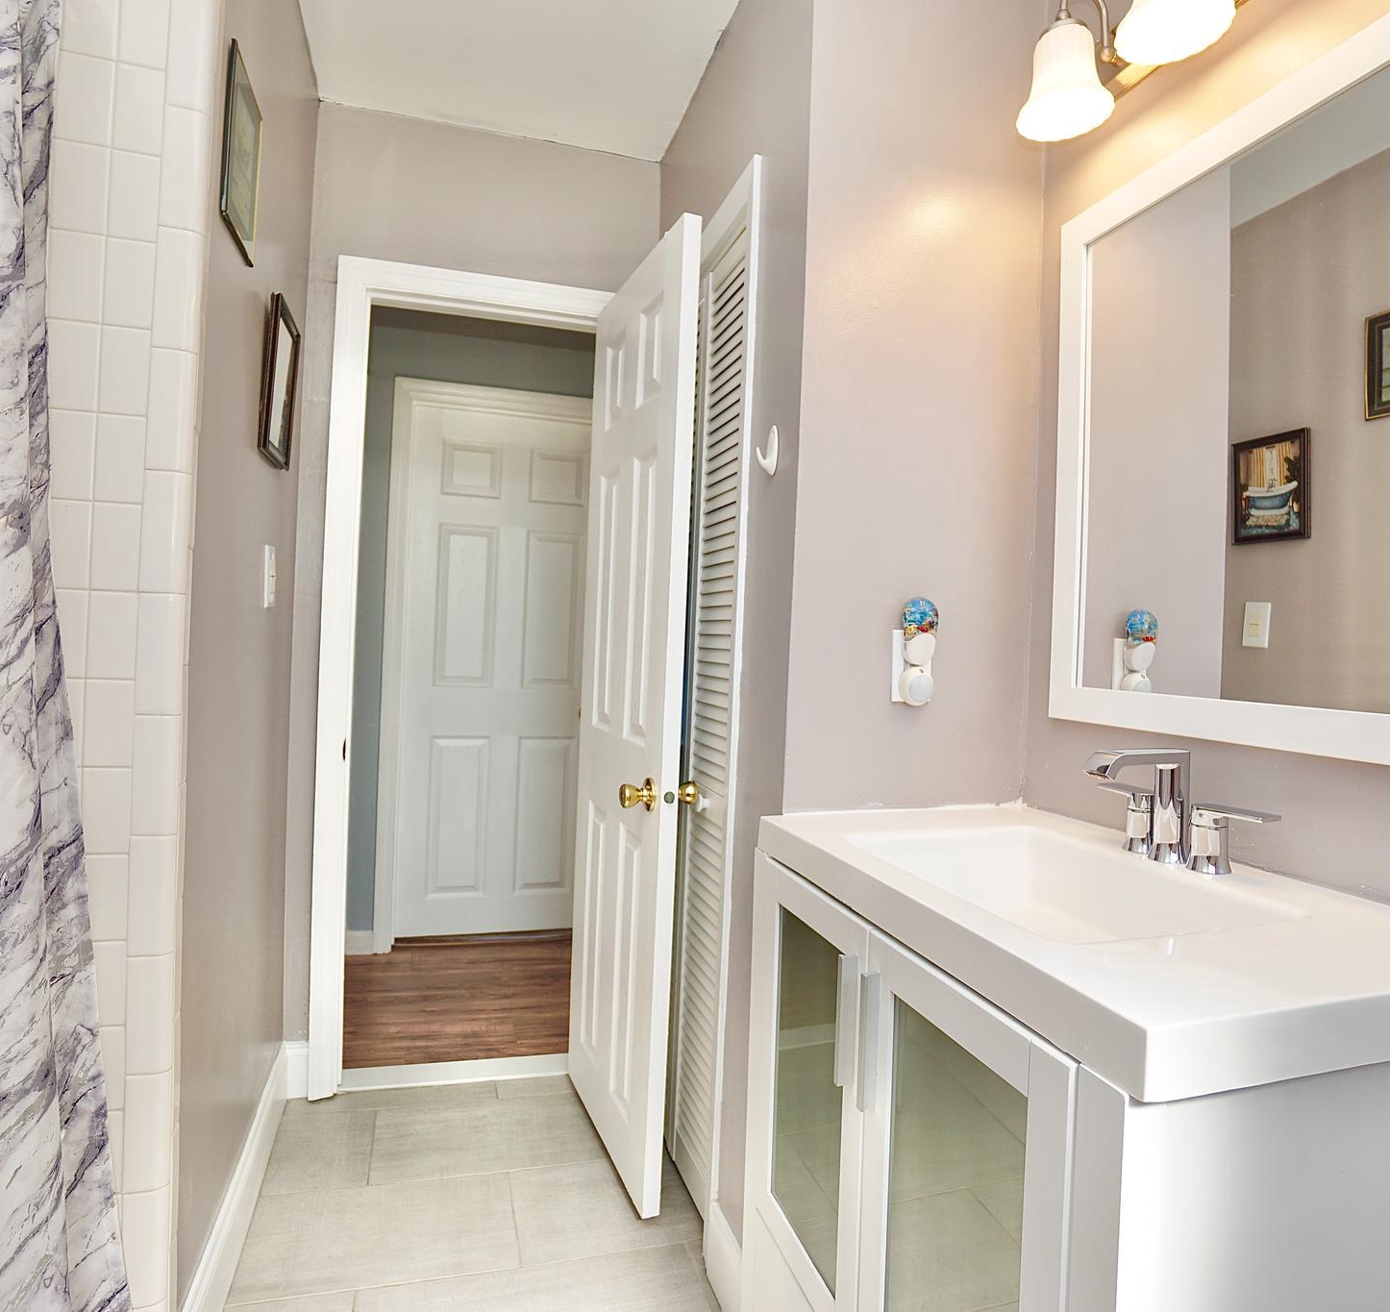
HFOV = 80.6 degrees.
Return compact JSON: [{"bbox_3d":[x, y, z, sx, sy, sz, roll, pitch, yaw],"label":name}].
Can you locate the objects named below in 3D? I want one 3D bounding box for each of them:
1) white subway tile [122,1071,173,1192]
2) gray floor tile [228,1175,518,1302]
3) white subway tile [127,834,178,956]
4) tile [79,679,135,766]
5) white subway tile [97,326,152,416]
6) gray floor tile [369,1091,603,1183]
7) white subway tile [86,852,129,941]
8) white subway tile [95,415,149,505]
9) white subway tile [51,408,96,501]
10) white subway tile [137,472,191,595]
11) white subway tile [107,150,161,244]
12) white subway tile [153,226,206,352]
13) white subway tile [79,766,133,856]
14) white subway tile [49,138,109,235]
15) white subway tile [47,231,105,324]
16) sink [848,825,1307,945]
[{"bbox_3d":[-0.711,0.617,1.070,0.052,0.150,0.012,2,0,-16],"label":"white subway tile"},{"bbox_3d":[-0.618,1.126,1.597,0.530,0.010,0.300,2,0,-16],"label":"gray floor tile"},{"bbox_3d":[-0.691,0.304,1.049,0.051,0.152,0.009,2,0,-17],"label":"white subway tile"},{"bbox_3d":[-0.732,0.085,1.027,0.052,0.108,0.009,2,0,-17],"label":"tile"},{"bbox_3d":[-0.711,-0.353,1.025,0.053,0.108,0.009,2,0,-17],"label":"white subway tile"},{"bbox_3d":[-0.444,1.133,1.945,0.600,0.010,0.300,2,0,-16],"label":"gray floor tile"},{"bbox_3d":[-0.742,0.303,1.033,0.050,0.108,0.009,2,0,-17],"label":"white subway tile"},{"bbox_3d":[-0.736,-0.252,1.054,0.051,0.111,0.009,2,0,-16],"label":"white subway tile"},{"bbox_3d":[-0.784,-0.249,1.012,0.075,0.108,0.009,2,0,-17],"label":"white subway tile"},{"bbox_3d":[-0.688,-0.160,1.070,0.053,0.155,0.012,2,0,-16],"label":"white subway tile"},{"bbox_3d":[-0.719,-0.589,1.056,0.053,0.108,0.009,2,0,-16],"label":"white subway tile"},{"bbox_3d":[-0.658,-0.467,1.048,0.051,0.152,0.009,2,0,-17],"label":"white subway tile"},{"bbox_3d":[-0.739,0.194,1.032,0.050,0.108,0.009,2,0,-17],"label":"white subway tile"},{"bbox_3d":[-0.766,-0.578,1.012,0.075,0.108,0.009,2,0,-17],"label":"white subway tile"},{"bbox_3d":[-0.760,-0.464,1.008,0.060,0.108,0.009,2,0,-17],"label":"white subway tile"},{"bbox_3d":[0.447,0.335,1.051,0.340,0.120,0.465,2,0,-16],"label":"sink"}]

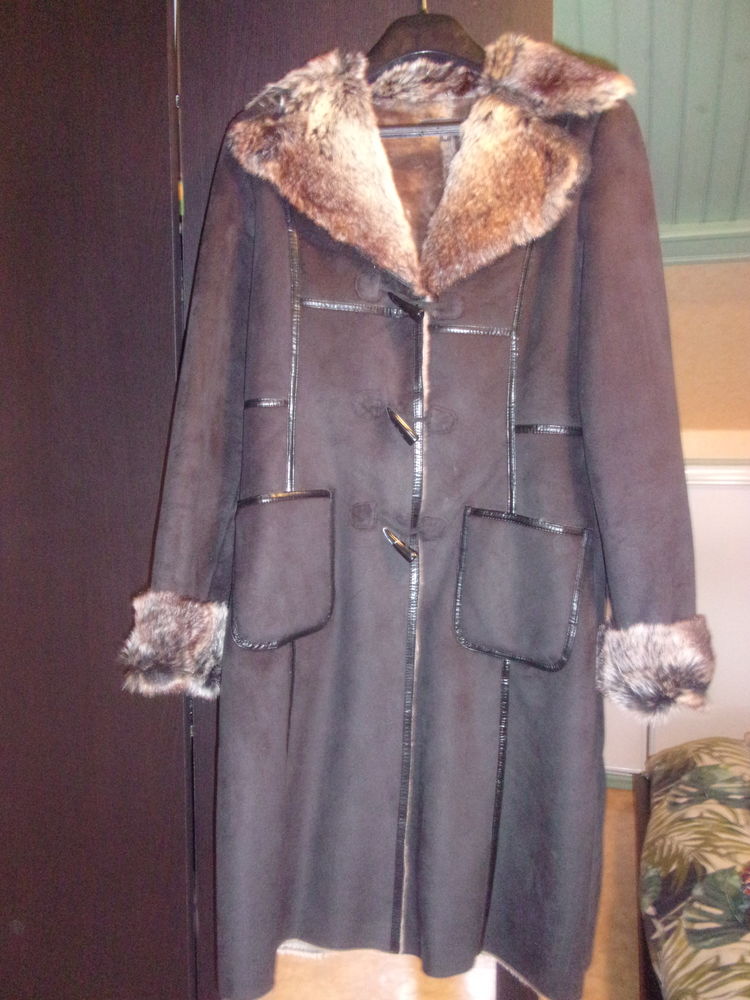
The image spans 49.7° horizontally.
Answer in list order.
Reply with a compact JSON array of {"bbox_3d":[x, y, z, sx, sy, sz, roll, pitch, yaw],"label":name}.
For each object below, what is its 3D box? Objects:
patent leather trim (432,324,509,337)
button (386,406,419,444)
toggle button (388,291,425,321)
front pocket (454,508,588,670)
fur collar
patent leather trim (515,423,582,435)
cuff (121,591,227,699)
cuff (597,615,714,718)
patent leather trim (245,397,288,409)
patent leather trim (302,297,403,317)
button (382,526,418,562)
[{"bbox_3d":[0.105,-0.186,0.887,0.089,0.011,0.008,4,5,3],"label":"patent leather trim"},{"bbox_3d":[0.030,-0.082,0.886,0.013,0.048,0.013,-38,1,6],"label":"button"},{"bbox_3d":[0.035,-0.226,0.935,0.048,0.013,0.013,36,4,-3],"label":"toggle button"},{"bbox_3d":[0.165,0.101,0.912,0.138,0.162,0.025,8,0,-5],"label":"front pocket"},{"bbox_3d":[0.065,-0.382,0.945,0.455,0.295,0.200,1,5,4],"label":"fur collar"},{"bbox_3d":[0.196,-0.079,0.911,0.078,0.011,0.008,1,5,-10],"label":"patent leather trim"},{"bbox_3d":[-0.245,0.176,0.984,0.115,0.110,0.090,7,6,9],"label":"cuff"},{"bbox_3d":[0.333,0.198,0.961,0.125,0.105,0.090,-5,5,0],"label":"cuff"},{"bbox_3d":[-0.125,-0.112,0.929,0.053,0.011,0.008,2,5,25],"label":"patent leather trim"},{"bbox_3d":[-0.025,-0.214,0.895,0.112,0.011,0.008,6,6,6],"label":"patent leather trim"},{"bbox_3d":[0.028,0.049,0.898,0.013,0.048,0.013,-44,1,6],"label":"button"}]

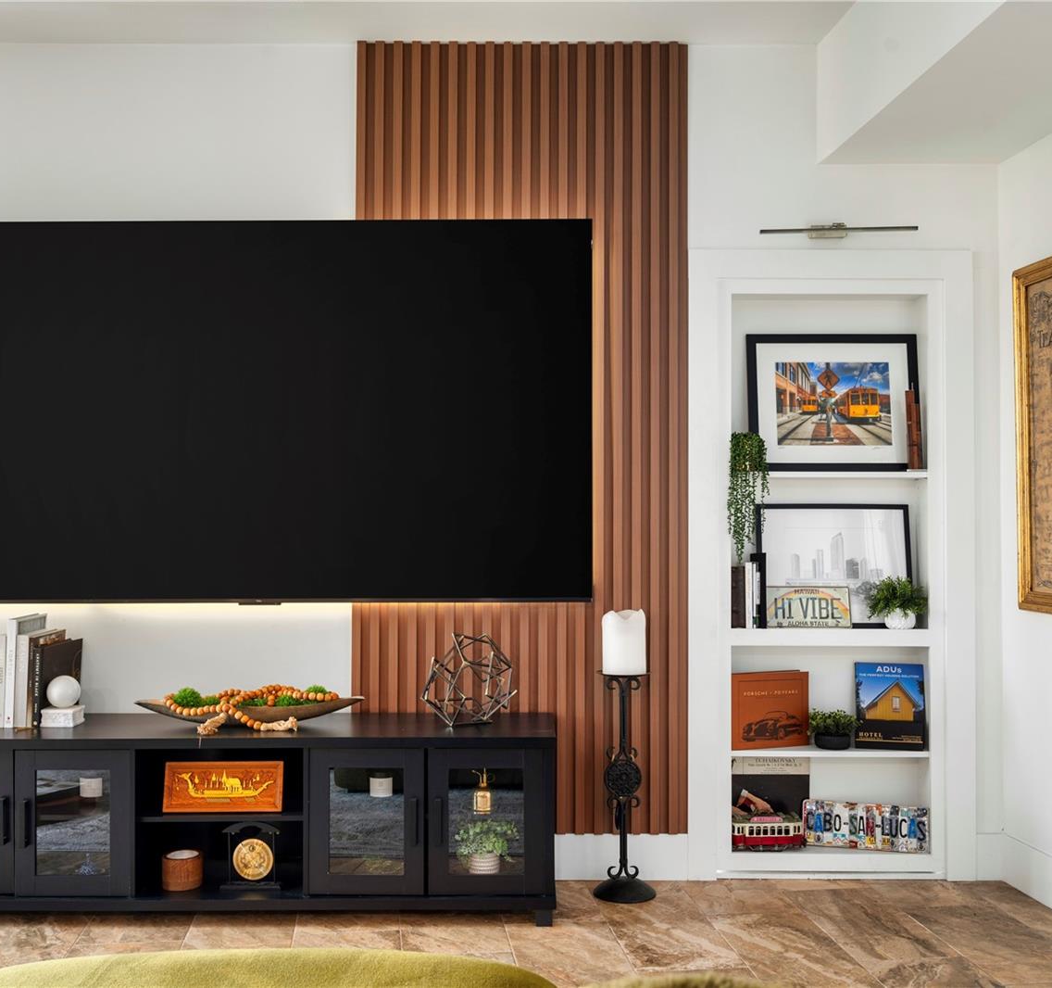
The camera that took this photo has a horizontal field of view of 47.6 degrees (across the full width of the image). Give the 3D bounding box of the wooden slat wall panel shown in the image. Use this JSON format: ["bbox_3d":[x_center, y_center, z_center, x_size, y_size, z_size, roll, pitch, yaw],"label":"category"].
[{"bbox_3d":[-0.015,-0.189,3.950,1.100,2.613,0.026,0,-1,0],"label":"wooden slat wall panel"}]

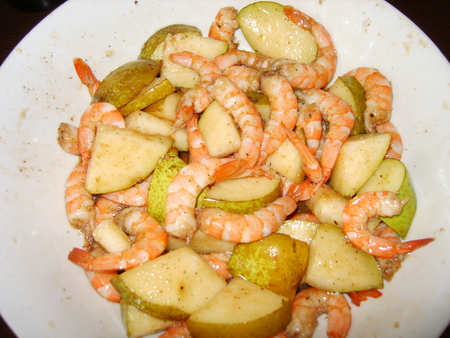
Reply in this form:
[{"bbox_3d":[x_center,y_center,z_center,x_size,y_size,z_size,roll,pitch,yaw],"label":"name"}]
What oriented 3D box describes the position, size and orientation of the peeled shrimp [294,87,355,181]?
[{"bbox_3d":[0.064,-0.021,0.288,0.034,0.017,0.057,-2,65,-1],"label":"peeled shrimp"}]

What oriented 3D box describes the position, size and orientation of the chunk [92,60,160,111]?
[{"bbox_3d":[-0.067,-0.057,0.309,0.048,0.022,0.027,-28,67,-12],"label":"chunk"}]

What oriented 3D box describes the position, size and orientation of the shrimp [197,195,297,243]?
[{"bbox_3d":[0.013,0.029,0.253,0.057,0.017,0.022,-8,65,-4],"label":"shrimp"}]

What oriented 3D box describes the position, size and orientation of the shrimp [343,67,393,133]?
[{"bbox_3d":[0.096,-0.047,0.305,0.029,0.016,0.042,-5,65,-2],"label":"shrimp"}]

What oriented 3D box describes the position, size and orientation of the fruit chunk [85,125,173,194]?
[{"bbox_3d":[-0.058,-0.004,0.273,0.048,0.020,0.044,6,65,3],"label":"fruit chunk"}]

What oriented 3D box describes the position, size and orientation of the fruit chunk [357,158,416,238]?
[{"bbox_3d":[0.098,0.018,0.276,0.032,0.023,0.044,16,66,8],"label":"fruit chunk"}]

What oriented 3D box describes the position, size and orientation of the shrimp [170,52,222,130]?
[{"bbox_3d":[-0.019,-0.051,0.296,0.035,0.018,0.057,0,65,0],"label":"shrimp"}]

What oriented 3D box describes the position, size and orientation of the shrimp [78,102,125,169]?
[{"bbox_3d":[-0.077,-0.021,0.286,0.032,0.017,0.044,3,65,1],"label":"shrimp"}]

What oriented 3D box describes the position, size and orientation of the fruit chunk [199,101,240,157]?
[{"bbox_3d":[-0.004,-0.025,0.291,0.025,0.018,0.037,-12,65,-5],"label":"fruit chunk"}]

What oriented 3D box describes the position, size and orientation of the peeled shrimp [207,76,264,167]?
[{"bbox_3d":[0.007,-0.032,0.284,0.025,0.018,0.066,-28,68,-12],"label":"peeled shrimp"}]

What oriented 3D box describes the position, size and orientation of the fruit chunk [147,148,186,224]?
[{"bbox_3d":[-0.030,0.010,0.274,0.032,0.024,0.047,0,65,0],"label":"fruit chunk"}]

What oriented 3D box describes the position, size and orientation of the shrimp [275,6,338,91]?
[{"bbox_3d":[0.057,-0.085,0.315,0.040,0.017,0.061,7,65,3],"label":"shrimp"}]

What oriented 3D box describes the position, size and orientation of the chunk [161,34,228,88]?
[{"bbox_3d":[-0.021,-0.074,0.315,0.043,0.020,0.034,6,65,3],"label":"chunk"}]

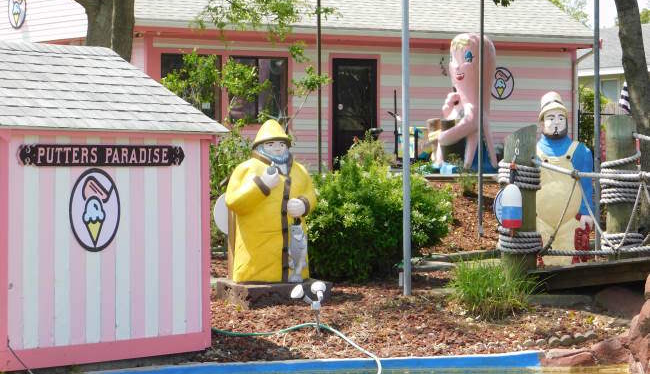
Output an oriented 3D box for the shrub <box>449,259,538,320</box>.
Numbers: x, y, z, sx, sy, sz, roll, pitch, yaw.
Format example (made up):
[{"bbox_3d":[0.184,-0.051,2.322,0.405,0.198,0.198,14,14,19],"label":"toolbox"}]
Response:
[{"bbox_3d":[1.540,0.937,23.000,0.800,0.548,0.700,0,1,0],"label":"shrub"}]

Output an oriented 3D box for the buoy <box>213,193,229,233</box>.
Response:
[{"bbox_3d":[-0.865,0.264,24.600,0.400,0.420,0.360,0,1,0],"label":"buoy"}]

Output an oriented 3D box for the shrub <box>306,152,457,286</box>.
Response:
[{"bbox_3d":[0.540,0.304,25.900,1.520,1.338,1.400,0,1,0],"label":"shrub"}]

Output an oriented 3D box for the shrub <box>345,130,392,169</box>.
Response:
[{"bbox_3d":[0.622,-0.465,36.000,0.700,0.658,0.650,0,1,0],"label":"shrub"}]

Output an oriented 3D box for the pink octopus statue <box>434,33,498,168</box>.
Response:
[{"bbox_3d":[2.434,-1.488,43.300,1.000,2.374,1.000,0,1,38],"label":"pink octopus statue"}]

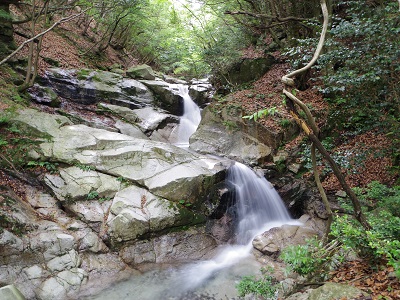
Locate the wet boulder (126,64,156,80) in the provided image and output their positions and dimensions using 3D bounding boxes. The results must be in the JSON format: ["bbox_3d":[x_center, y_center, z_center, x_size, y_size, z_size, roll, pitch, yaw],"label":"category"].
[{"bbox_3d":[-2.218,-2.960,10.200,1.048,0.580,0.839,0,6,0],"label":"wet boulder"}]

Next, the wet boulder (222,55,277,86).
[{"bbox_3d":[1.804,-2.847,9.600,1.798,1.000,1.259,3,7,25],"label":"wet boulder"}]

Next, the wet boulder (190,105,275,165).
[{"bbox_3d":[0.769,-0.391,6.100,1.751,1.262,1.225,3,7,25],"label":"wet boulder"}]

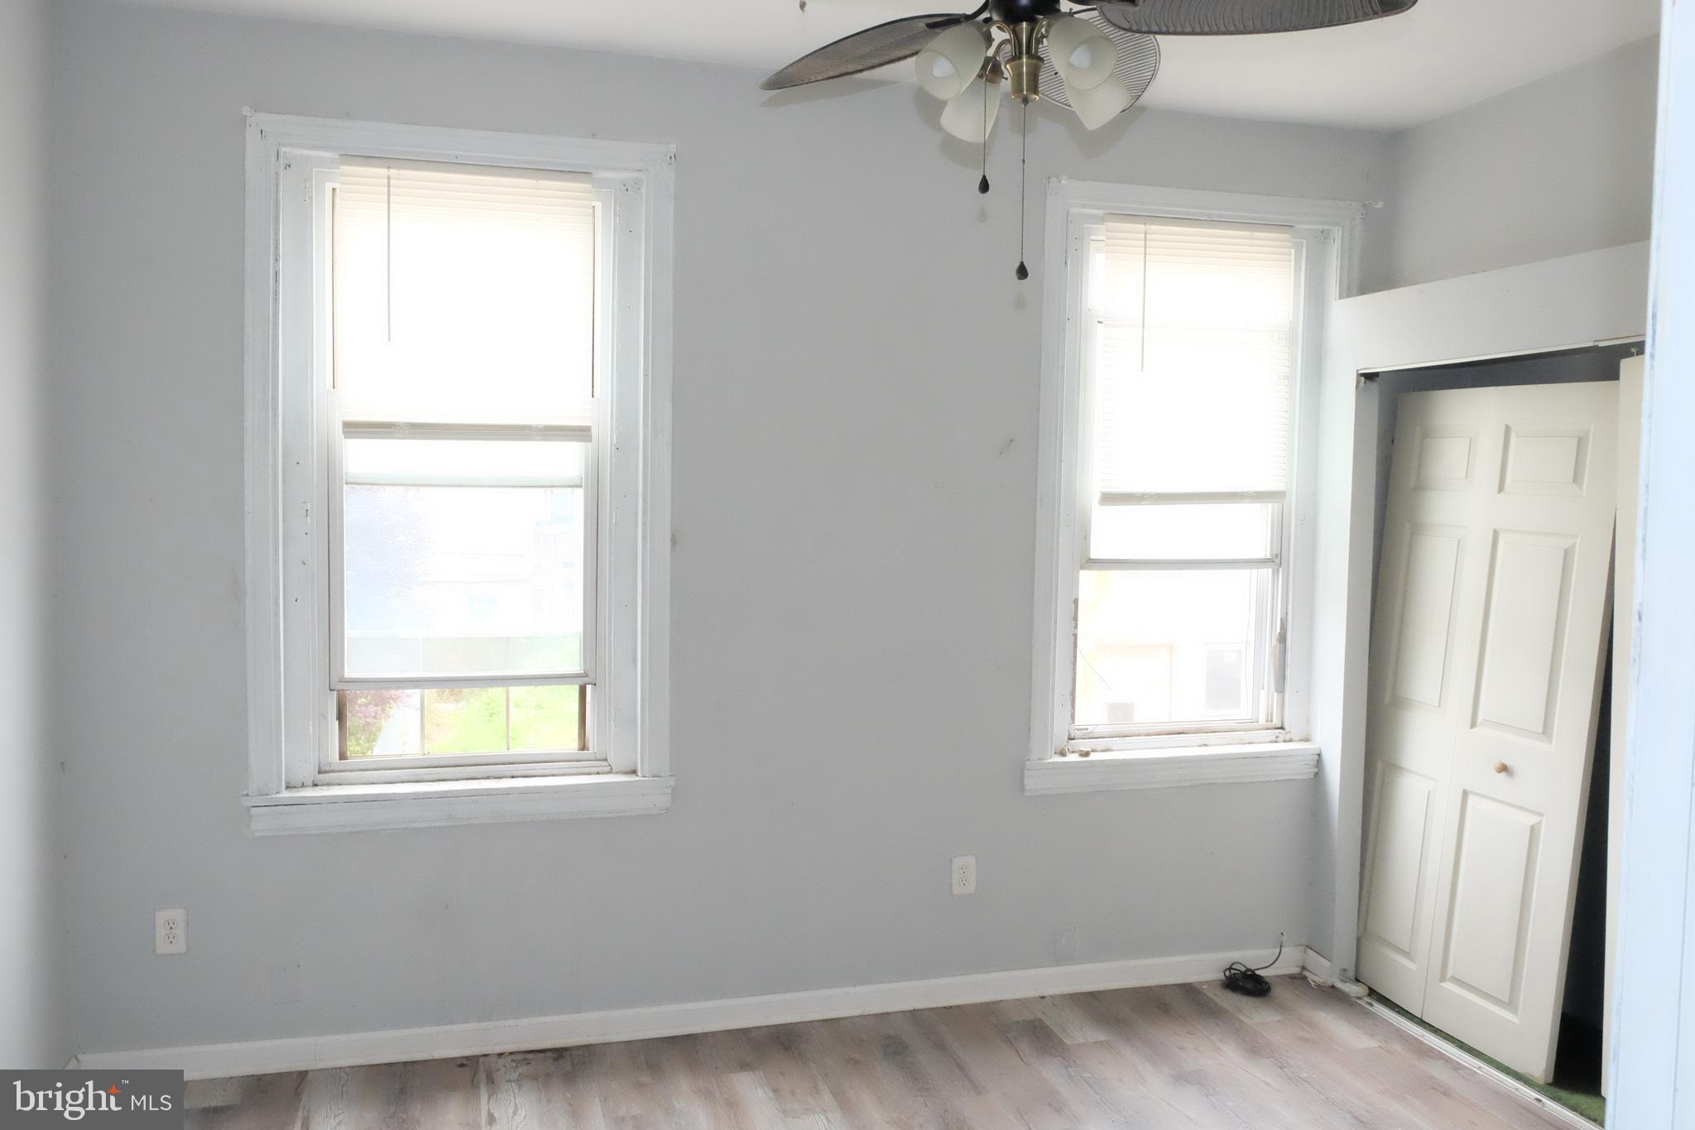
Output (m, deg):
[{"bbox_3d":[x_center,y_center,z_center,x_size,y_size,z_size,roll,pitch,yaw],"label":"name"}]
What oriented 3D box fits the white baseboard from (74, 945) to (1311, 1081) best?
[{"bbox_3d":[-0.242,1.370,3.902,3.798,0.097,0.018,0,4,-15],"label":"white baseboard"}]

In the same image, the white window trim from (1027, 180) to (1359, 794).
[{"bbox_3d":[1.144,-0.234,4.173,1.156,1.930,0.100,0,4,-15],"label":"white window trim"}]

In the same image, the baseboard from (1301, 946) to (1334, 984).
[{"bbox_3d":[1.603,1.374,4.325,0.016,0.097,0.150,0,4,-15],"label":"baseboard"}]

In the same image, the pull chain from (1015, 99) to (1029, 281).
[{"bbox_3d":[0.310,-0.663,2.250,0.021,0.314,0.021,0,4,-15],"label":"pull chain"}]

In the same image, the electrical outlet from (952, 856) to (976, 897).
[{"bbox_3d":[0.374,0.991,4.046,0.077,0.121,0.009,0,4,-15],"label":"electrical outlet"}]

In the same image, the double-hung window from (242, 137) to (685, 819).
[{"bbox_3d":[-1.066,-0.232,3.579,1.156,1.926,0.100,0,4,-15],"label":"double-hung window"}]

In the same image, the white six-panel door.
[{"bbox_3d":[1.927,0.447,3.954,0.061,1.989,0.872,4,4,-19],"label":"white six-panel door"}]

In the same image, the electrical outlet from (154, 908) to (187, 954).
[{"bbox_3d":[-1.837,0.998,3.452,0.077,0.124,0.009,0,4,-15],"label":"electrical outlet"}]

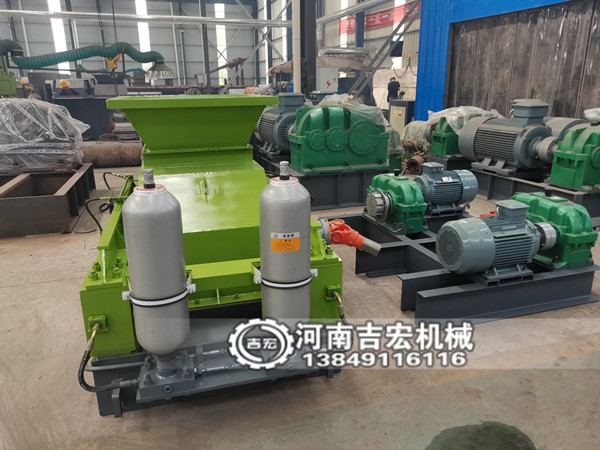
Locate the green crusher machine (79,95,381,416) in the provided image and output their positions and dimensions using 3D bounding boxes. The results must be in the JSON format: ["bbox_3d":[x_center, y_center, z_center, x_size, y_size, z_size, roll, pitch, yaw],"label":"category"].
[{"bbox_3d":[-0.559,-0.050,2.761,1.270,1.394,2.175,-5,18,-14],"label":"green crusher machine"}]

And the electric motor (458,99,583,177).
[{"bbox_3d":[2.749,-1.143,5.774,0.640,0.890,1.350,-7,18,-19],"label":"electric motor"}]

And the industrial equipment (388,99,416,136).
[{"bbox_3d":[2.742,-2.587,11.449,0.600,1.058,0.850,-7,18,-19],"label":"industrial equipment"}]

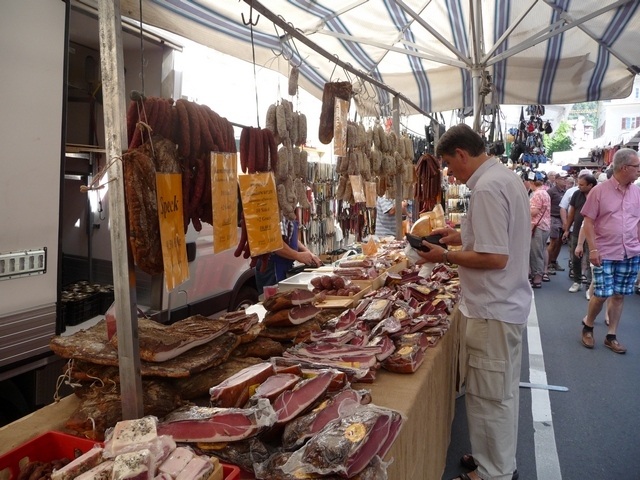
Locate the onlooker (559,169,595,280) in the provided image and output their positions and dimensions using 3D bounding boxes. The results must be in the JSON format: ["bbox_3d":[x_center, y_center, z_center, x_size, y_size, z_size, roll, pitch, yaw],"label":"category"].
[{"bbox_3d":[3.855,-0.253,7.750,0.470,1.680,0.360,3,7,27],"label":"onlooker"}]

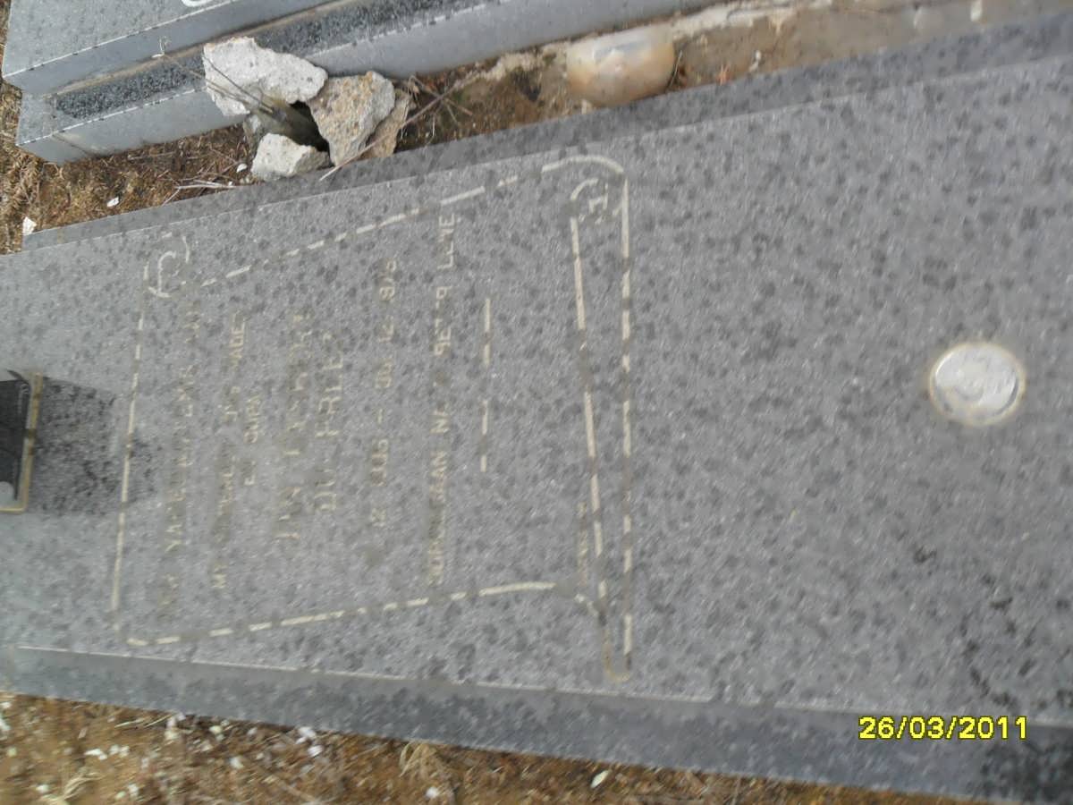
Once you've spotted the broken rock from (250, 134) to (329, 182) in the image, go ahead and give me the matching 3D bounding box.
[{"bbox_3d":[-0.479,-0.488,1.657,0.130,0.085,0.090,5,83,23],"label":"broken rock"}]

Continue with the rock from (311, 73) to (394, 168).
[{"bbox_3d":[-0.343,-0.533,1.586,0.130,0.110,0.165,9,84,24],"label":"rock"}]

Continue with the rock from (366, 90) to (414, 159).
[{"bbox_3d":[-0.297,-0.526,1.605,0.085,0.075,0.145,16,87,24],"label":"rock"}]

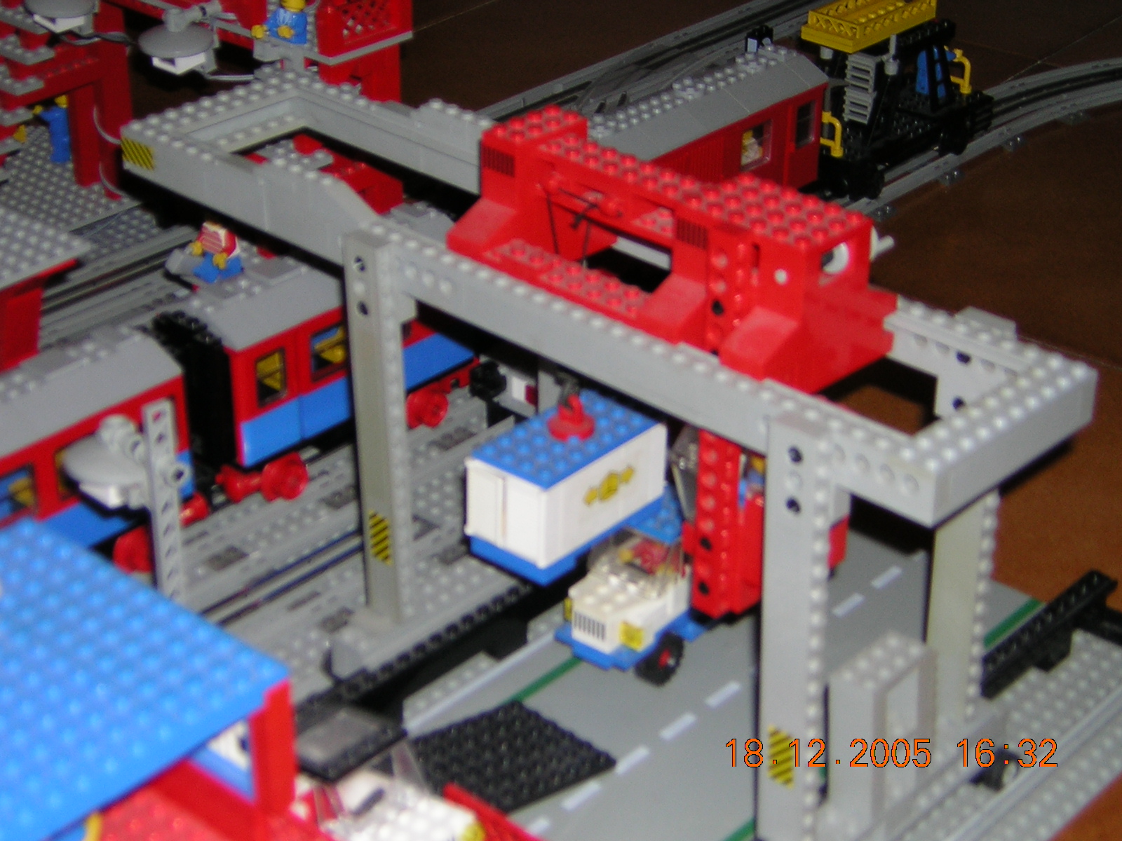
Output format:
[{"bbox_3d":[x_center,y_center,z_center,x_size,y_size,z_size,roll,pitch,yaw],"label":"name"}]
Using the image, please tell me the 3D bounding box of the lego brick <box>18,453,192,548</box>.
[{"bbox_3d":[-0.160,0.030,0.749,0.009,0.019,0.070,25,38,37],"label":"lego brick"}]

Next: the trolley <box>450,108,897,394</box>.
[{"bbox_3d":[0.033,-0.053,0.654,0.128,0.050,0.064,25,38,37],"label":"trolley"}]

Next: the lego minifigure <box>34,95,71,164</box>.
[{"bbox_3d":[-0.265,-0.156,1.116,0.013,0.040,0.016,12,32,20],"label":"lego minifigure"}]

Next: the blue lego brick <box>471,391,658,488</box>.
[{"bbox_3d":[0.004,0.006,0.720,0.032,0.005,0.064,23,37,35],"label":"blue lego brick"}]

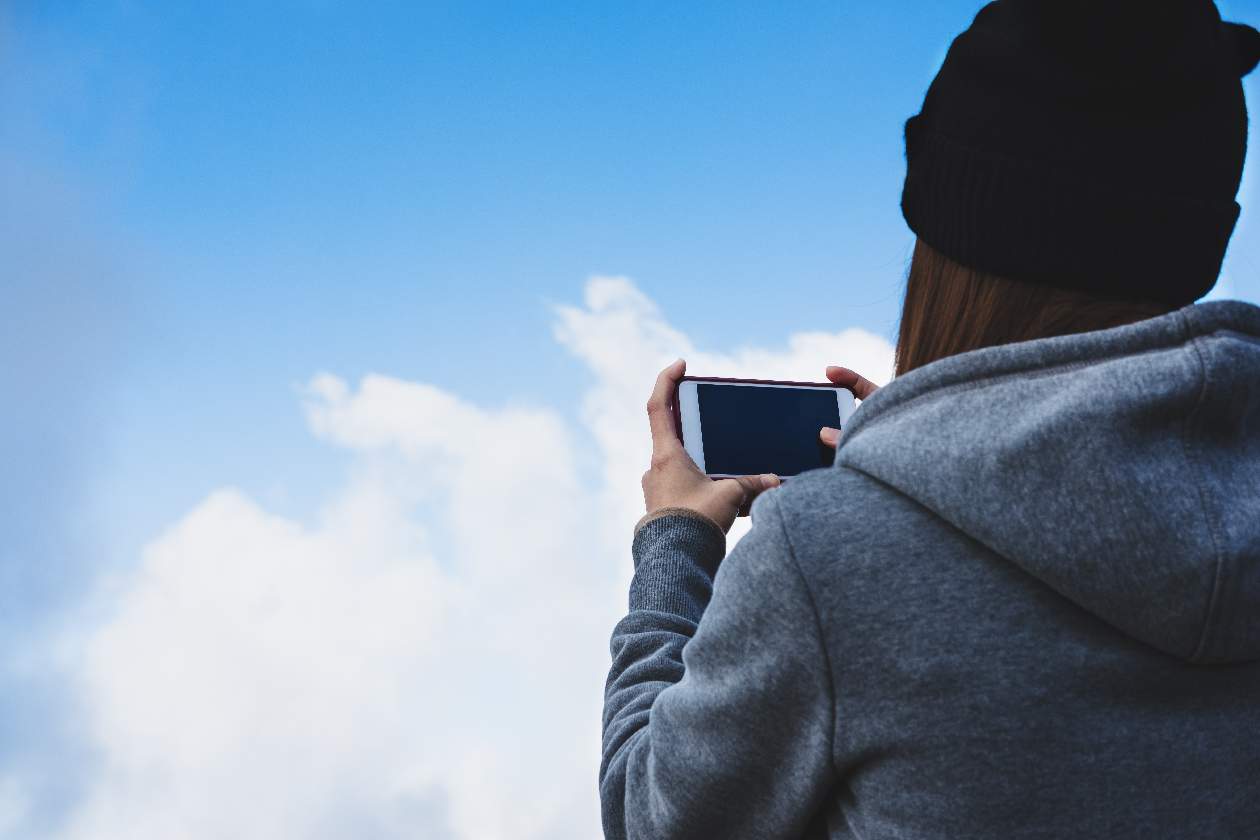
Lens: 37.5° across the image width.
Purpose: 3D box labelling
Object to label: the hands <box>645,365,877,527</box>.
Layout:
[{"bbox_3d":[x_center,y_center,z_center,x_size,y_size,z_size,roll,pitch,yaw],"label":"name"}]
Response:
[{"bbox_3d":[0.107,0.019,1.385,0.215,0.132,0.105,5,-15,-25],"label":"hands"}]

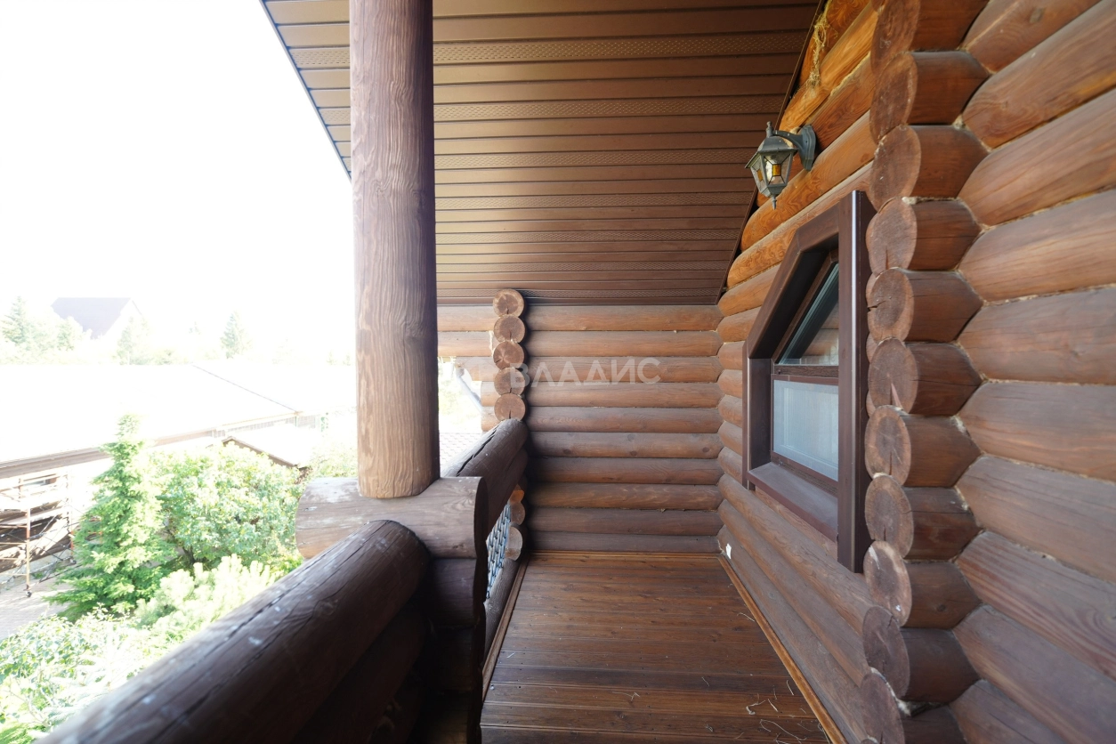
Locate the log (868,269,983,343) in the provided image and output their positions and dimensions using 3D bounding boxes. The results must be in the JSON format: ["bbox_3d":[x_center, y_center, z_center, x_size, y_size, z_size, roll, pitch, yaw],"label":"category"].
[{"bbox_3d":[1.104,-0.190,1.501,0.192,0.242,0.242,0,1,3],"label":"log"}]

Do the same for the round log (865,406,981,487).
[{"bbox_3d":[1.103,0.232,1.511,0.192,0.242,0.242,0,1,3],"label":"round log"}]

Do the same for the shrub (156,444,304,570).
[{"bbox_3d":[-7.346,2.975,11.005,2.600,2.570,2.600,-1,1,-34],"label":"shrub"}]

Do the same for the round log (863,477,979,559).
[{"bbox_3d":[1.103,0.443,1.510,0.192,0.242,0.242,0,1,3],"label":"round log"}]

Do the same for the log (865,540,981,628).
[{"bbox_3d":[1.102,0.645,1.515,0.192,0.242,0.242,0,1,3],"label":"log"}]

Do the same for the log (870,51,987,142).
[{"bbox_3d":[1.105,-0.816,1.489,0.192,0.242,0.242,0,1,3],"label":"log"}]

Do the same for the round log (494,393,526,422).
[{"bbox_3d":[-0.379,0.297,4.069,0.247,0.247,0.178,0,1,3],"label":"round log"}]

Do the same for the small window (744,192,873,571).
[{"bbox_3d":[1.225,0.026,2.505,0.160,1.390,1.430,0,1,5],"label":"small window"}]

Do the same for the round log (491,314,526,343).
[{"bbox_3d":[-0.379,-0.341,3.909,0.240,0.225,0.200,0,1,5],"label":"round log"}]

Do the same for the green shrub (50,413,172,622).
[{"bbox_3d":[-8.309,2.551,9.251,1.750,3.490,1.750,-1,1,-42],"label":"green shrub"}]

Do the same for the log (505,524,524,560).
[{"bbox_3d":[-0.403,1.341,4.017,0.247,0.247,0.324,0,1,3],"label":"log"}]

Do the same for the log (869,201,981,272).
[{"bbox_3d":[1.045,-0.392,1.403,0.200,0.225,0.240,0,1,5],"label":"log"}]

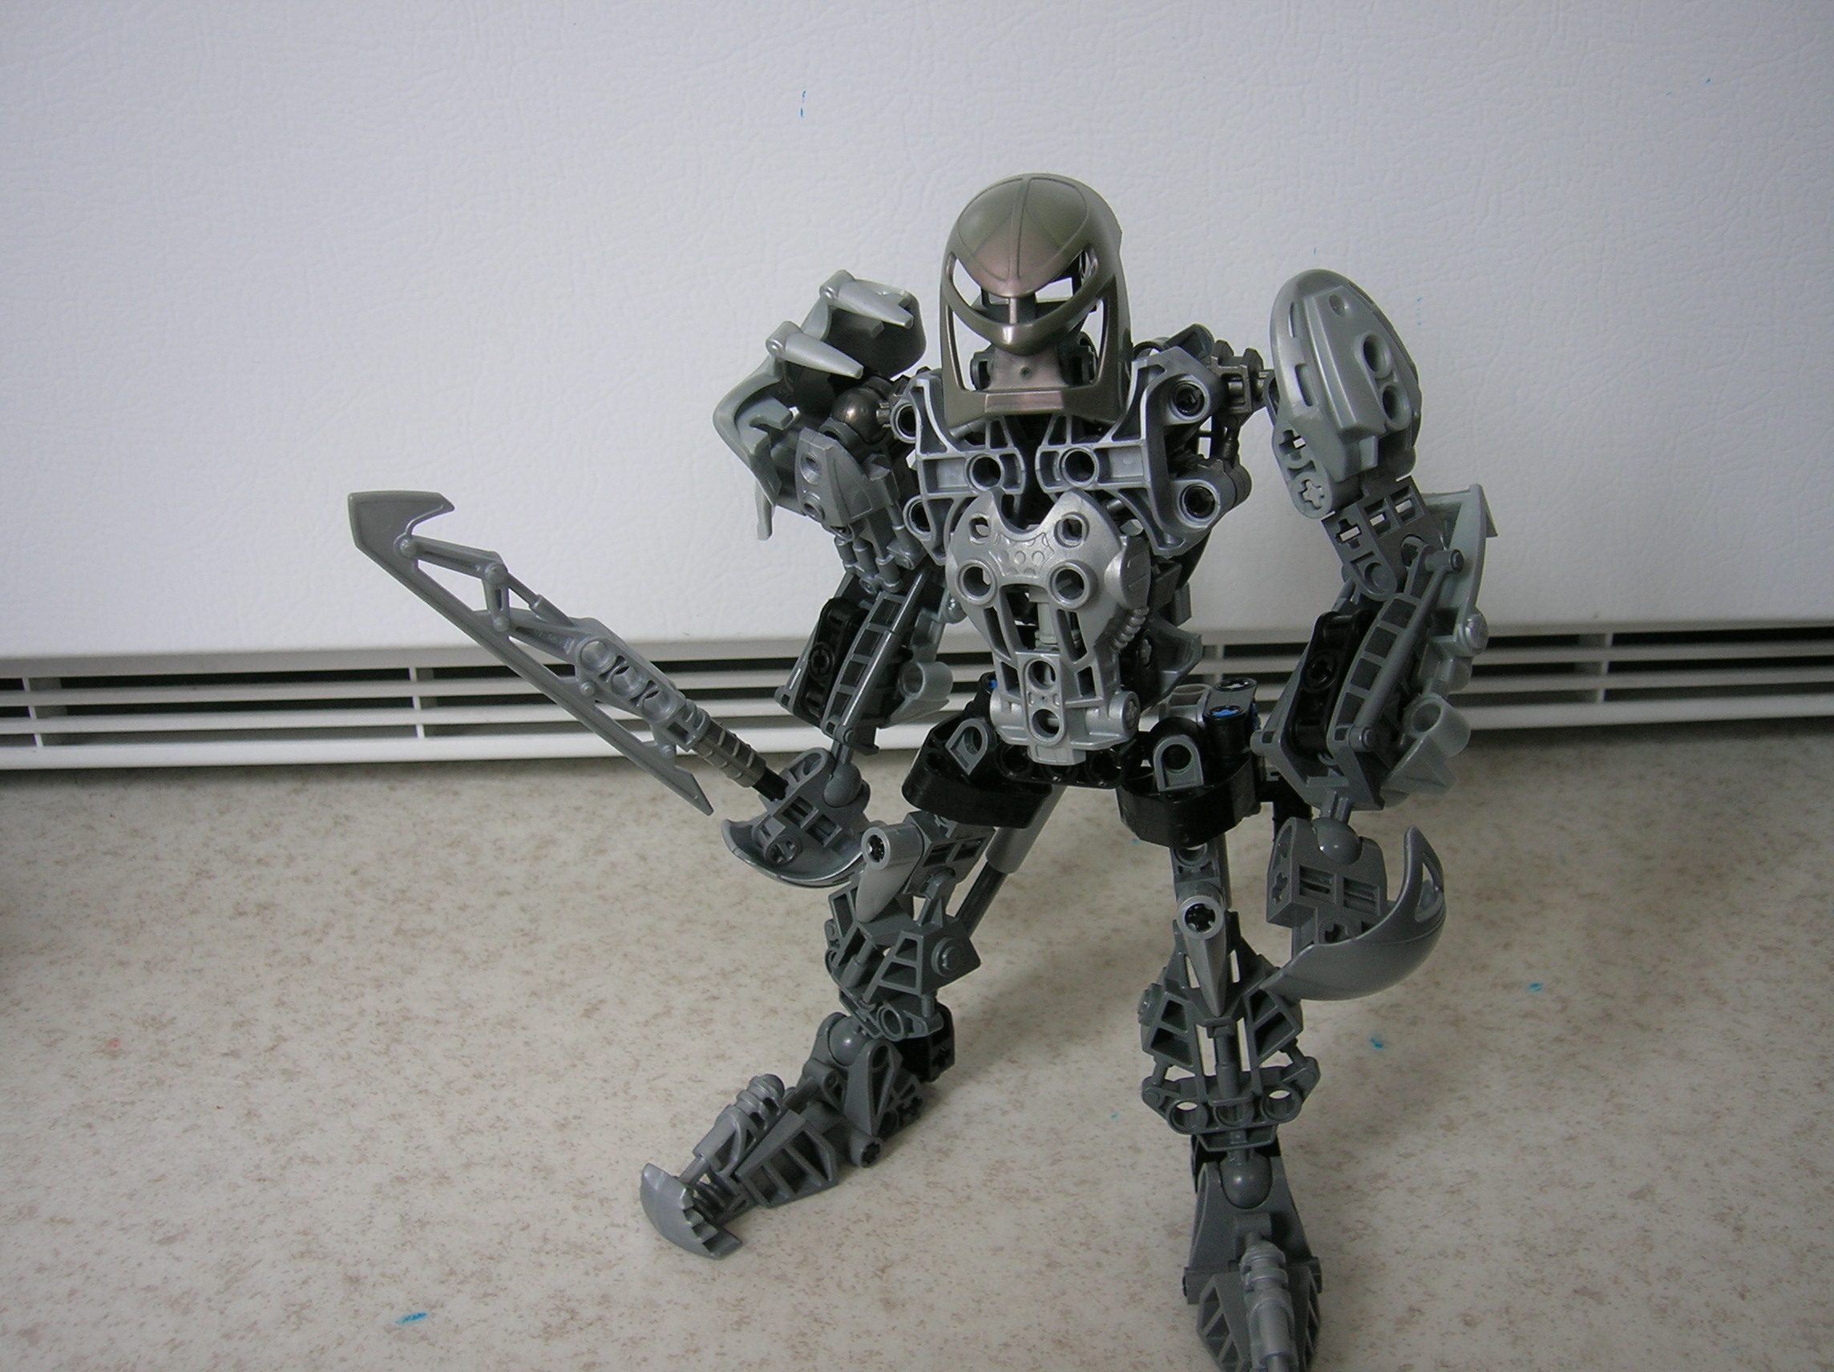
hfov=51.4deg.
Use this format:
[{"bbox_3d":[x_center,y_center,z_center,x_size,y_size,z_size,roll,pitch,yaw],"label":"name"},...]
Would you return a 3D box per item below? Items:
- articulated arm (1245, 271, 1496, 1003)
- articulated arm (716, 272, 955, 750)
[{"bbox_3d":[0.073,-0.008,0.311,0.035,0.120,0.037,6,24,17],"label":"articulated arm"},{"bbox_3d":[-0.012,-0.031,0.332,0.036,0.083,0.035,6,24,17],"label":"articulated arm"}]

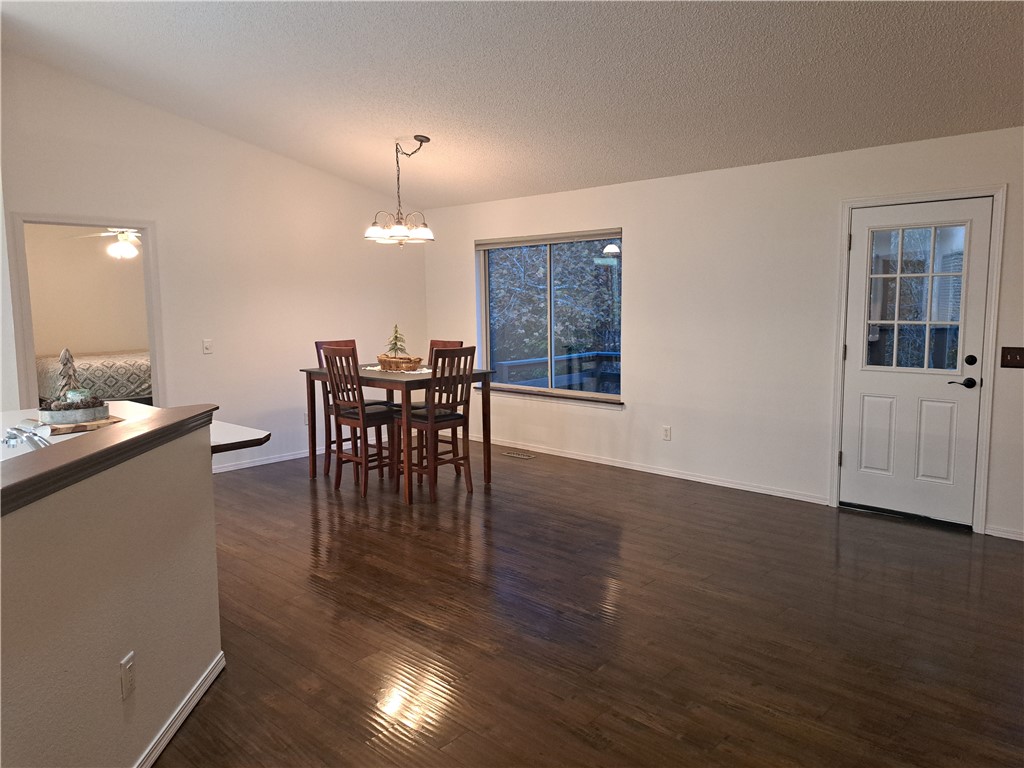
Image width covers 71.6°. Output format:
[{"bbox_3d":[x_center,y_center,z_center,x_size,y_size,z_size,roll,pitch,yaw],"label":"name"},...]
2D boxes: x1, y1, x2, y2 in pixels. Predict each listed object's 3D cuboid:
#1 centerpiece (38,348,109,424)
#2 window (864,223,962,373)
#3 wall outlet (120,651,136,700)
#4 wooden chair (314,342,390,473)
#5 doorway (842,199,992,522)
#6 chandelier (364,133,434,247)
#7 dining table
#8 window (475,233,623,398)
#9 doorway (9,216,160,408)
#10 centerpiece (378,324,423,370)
[{"bbox_3d":[-1.901,0.006,3.066,0.250,0.310,0.200,-4,7,-32],"label":"centerpiece"},{"bbox_3d":[2.603,-0.549,4.602,0.575,0.940,0.050,5,8,43],"label":"window"},{"bbox_3d":[-1.131,0.865,2.102,0.010,0.115,0.072,-1,6,-2],"label":"wall outlet"},{"bbox_3d":[-1.319,0.216,6.075,0.570,1.135,0.430,5,8,43],"label":"wooden chair"},{"bbox_3d":[2.605,-0.152,4.639,0.810,2.020,0.060,5,8,43],"label":"doorway"},{"bbox_3d":[-0.903,-1.544,5.752,0.590,0.870,0.580,-1,6,0],"label":"chandelier"},{"bbox_3d":[-0.948,0.349,5.899,1.375,0.905,0.945,5,8,43],"label":"dining table"},{"bbox_3d":[0.314,-0.651,6.752,1.790,1.510,0.110,5,8,43],"label":"window"},{"bbox_3d":[-3.241,-0.199,5.498,0.130,2.120,0.970,5,8,43],"label":"doorway"},{"bbox_3d":[-0.961,-0.309,6.035,0.470,0.380,0.280,5,8,43],"label":"centerpiece"}]

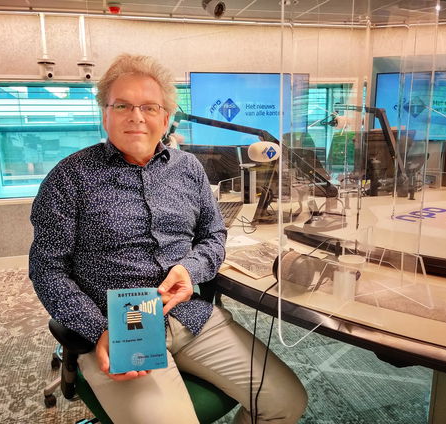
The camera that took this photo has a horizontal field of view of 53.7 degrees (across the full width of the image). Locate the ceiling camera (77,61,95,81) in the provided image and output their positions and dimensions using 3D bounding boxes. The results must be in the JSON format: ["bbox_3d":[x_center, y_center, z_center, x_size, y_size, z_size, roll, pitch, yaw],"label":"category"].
[{"bbox_3d":[-1.231,-1.272,3.970,0.160,0.180,0.165,-11,17,-37],"label":"ceiling camera"}]

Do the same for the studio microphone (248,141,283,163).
[{"bbox_3d":[0.166,-0.240,1.750,0.145,0.085,0.085,-4,13,-25],"label":"studio microphone"}]

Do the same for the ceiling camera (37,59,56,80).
[{"bbox_3d":[-1.570,-1.260,3.920,0.165,0.180,0.160,11,18,42],"label":"ceiling camera"}]

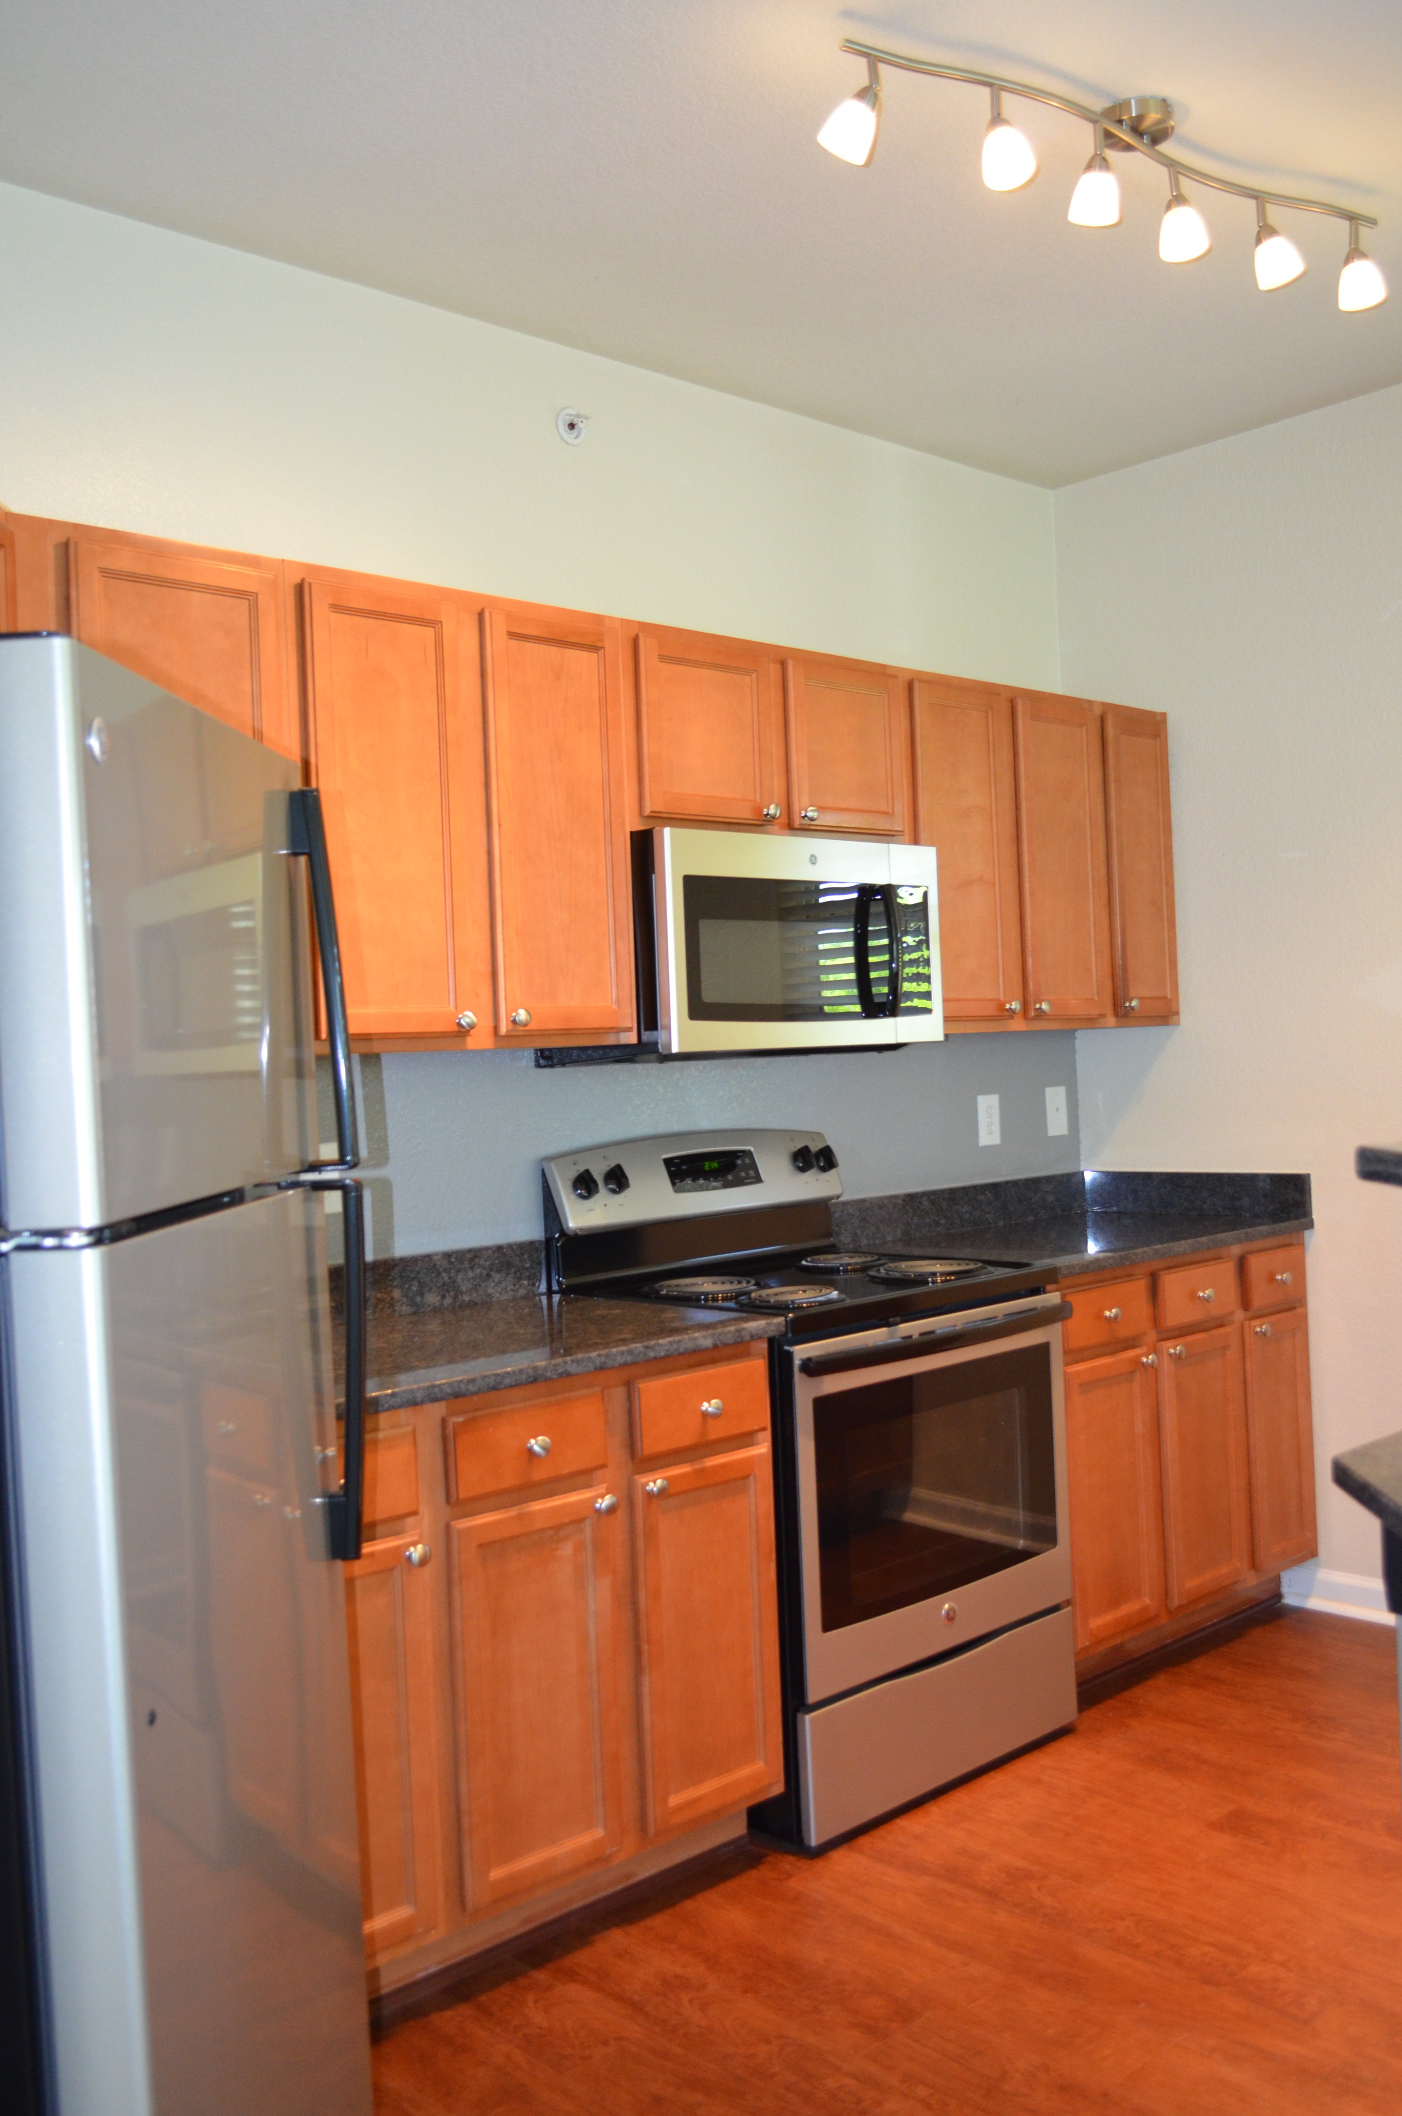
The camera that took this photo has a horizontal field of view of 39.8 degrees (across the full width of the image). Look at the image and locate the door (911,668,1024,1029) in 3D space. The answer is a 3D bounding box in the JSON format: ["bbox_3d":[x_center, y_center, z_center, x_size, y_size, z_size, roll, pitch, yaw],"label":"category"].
[{"bbox_3d":[0.551,-0.429,4.089,0.303,0.704,0.024,-3,1,-45],"label":"door"}]

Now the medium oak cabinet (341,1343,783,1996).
[{"bbox_3d":[-0.432,0.929,3.133,0.985,0.867,0.616,-2,0,-44],"label":"medium oak cabinet"}]

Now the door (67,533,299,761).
[{"bbox_3d":[-0.746,-0.374,2.810,0.333,0.702,0.022,-3,0,-45],"label":"door"}]

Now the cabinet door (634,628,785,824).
[{"bbox_3d":[0.015,-0.595,3.562,0.343,0.324,0.024,-3,1,-45],"label":"cabinet door"}]

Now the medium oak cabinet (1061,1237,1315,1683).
[{"bbox_3d":[0.834,0.875,4.356,1.036,0.867,0.616,-2,0,-44],"label":"medium oak cabinet"}]

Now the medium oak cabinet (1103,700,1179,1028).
[{"bbox_3d":[1.033,-0.449,4.580,0.257,0.713,0.022,-2,0,-44],"label":"medium oak cabinet"}]

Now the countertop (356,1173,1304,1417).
[{"bbox_3d":[0.189,0.396,3.732,2.802,0.142,0.644,-2,0,-44],"label":"countertop"}]

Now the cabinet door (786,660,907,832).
[{"bbox_3d":[0.286,-0.608,3.832,0.330,0.324,0.024,-3,1,-45],"label":"cabinet door"}]

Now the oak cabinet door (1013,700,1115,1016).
[{"bbox_3d":[0.804,-0.441,4.339,0.296,0.703,0.024,-3,1,-45],"label":"oak cabinet door"}]

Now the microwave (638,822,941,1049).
[{"bbox_3d":[0.076,-0.208,3.809,0.751,0.408,0.408,-2,0,-44],"label":"microwave"}]

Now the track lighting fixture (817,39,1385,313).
[{"bbox_3d":[0.654,-1.326,2.902,1.158,0.212,0.163,-2,0,-34],"label":"track lighting fixture"}]

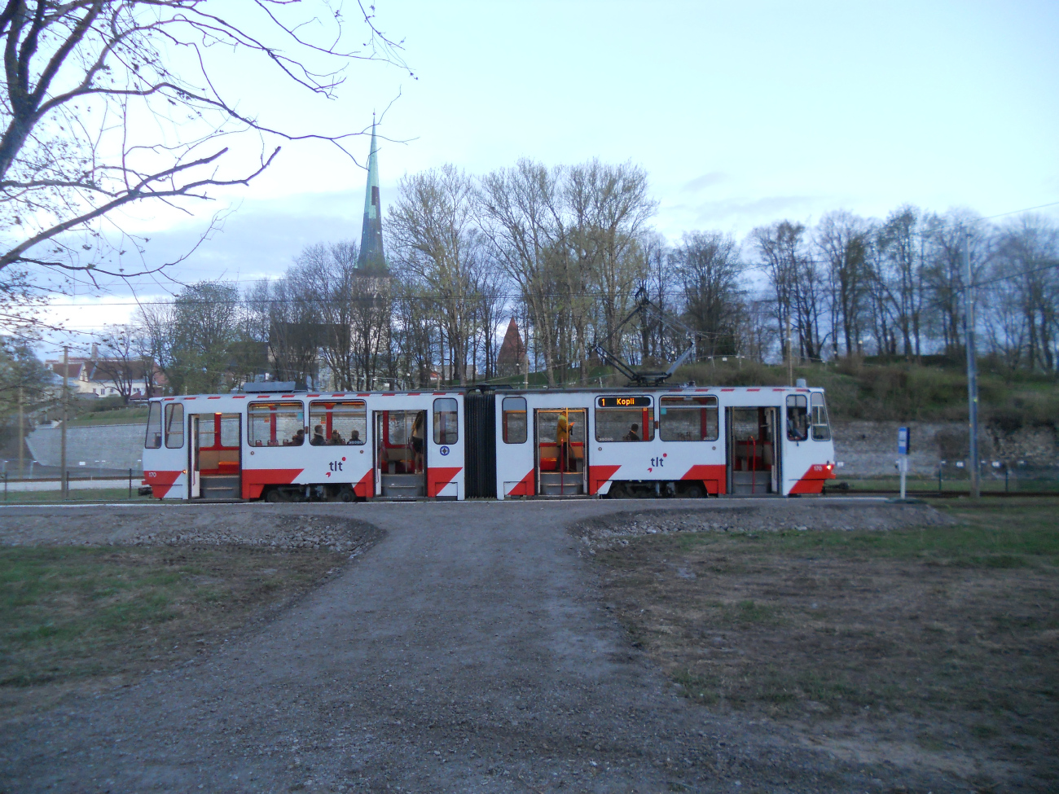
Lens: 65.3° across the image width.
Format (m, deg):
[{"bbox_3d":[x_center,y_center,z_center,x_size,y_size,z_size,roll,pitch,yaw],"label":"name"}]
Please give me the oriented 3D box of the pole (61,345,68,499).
[{"bbox_3d":[-17.802,0.949,31.643,0.180,5.870,0.180,1,-3,-29],"label":"pole"}]

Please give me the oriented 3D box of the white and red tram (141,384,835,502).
[{"bbox_3d":[-1.200,1.310,21.850,18.100,3.150,2.200,-1,-3,3],"label":"white and red tram"}]

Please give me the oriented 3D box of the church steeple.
[{"bbox_3d":[-58.963,-76.231,310.664,11.300,60.589,11.300,0,-3,-11],"label":"church steeple"}]

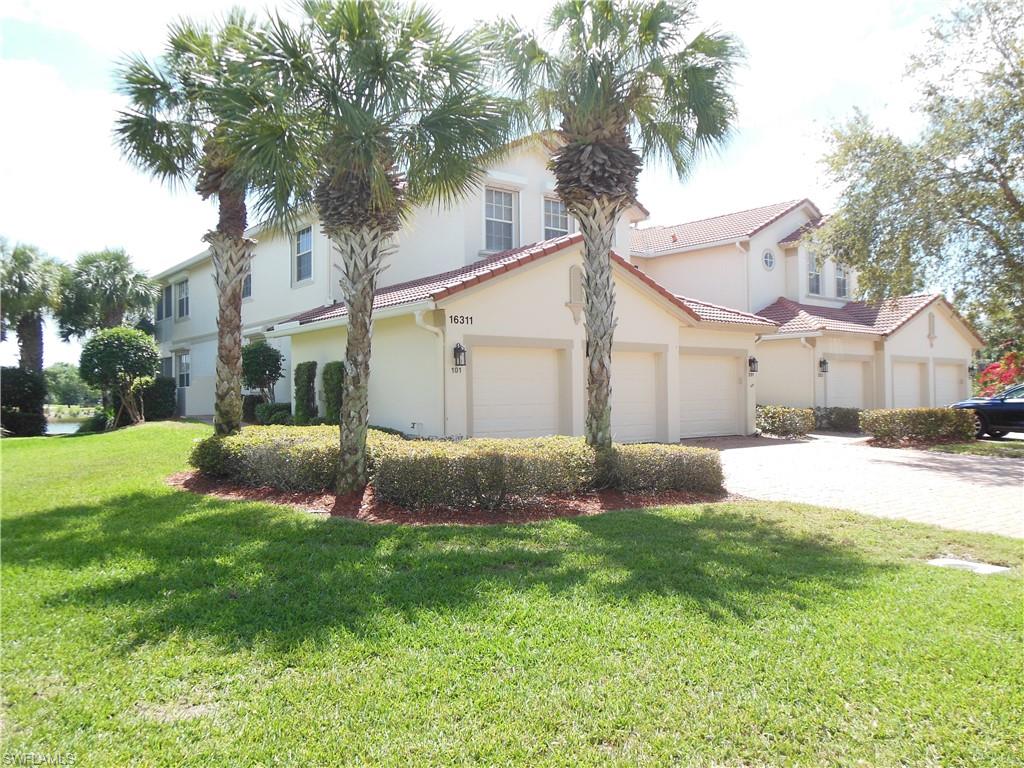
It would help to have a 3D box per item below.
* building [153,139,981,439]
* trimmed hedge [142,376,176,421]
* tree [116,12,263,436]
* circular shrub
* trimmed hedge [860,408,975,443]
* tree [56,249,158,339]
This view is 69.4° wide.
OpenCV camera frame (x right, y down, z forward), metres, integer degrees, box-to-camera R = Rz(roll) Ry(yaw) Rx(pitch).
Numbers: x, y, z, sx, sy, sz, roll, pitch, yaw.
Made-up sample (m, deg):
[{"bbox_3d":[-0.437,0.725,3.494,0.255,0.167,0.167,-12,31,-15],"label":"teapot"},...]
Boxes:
[{"bbox_3d":[0.504,-2.760,30.834,25.000,8.600,25.000,0,-1,-39],"label":"building"},{"bbox_3d":[-13.863,0.520,29.000,1.400,1.650,1.600,0,-1,-39],"label":"trimmed hedge"},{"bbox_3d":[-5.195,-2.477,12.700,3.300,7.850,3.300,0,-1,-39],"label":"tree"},{"bbox_3d":[-13.004,-0.315,24.500,2.500,3.200,2.500,0,-1,-39],"label":"circular shrub"},{"bbox_3d":[10.499,1.026,19.100,1.000,0.750,2.500,0,-1,-39],"label":"trimmed hedge"},{"bbox_3d":[-15.042,-1.880,27.500,3.700,6.400,3.700,0,-1,-39],"label":"tree"}]

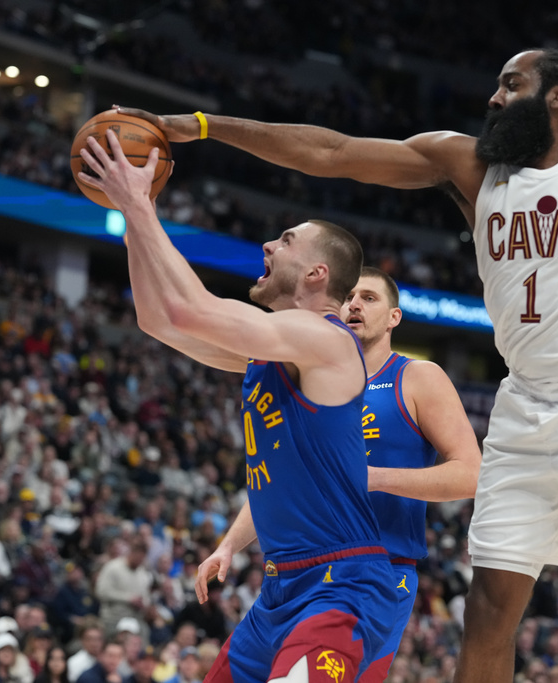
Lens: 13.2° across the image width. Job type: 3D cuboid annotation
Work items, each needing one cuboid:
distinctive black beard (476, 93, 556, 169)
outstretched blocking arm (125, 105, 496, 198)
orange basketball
[{"bbox_3d":[0.555,-0.496,5.700,0.165,0.170,0.165,7,-10,-20],"label":"distinctive black beard"},{"bbox_3d":[0.049,-0.461,5.740,0.880,0.165,0.170,7,-10,-1],"label":"outstretched blocking arm"},{"bbox_3d":[-0.373,-0.431,5.740,0.240,0.240,0.240,3,-10,0],"label":"orange basketball"}]

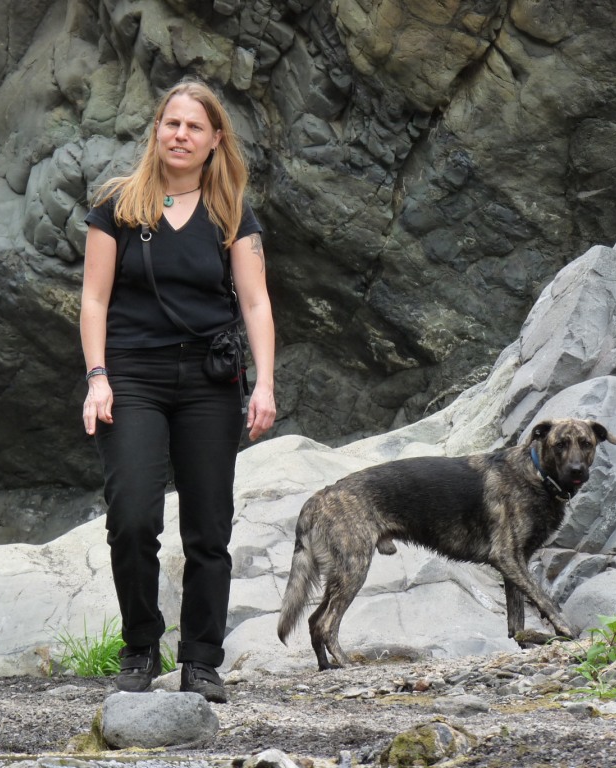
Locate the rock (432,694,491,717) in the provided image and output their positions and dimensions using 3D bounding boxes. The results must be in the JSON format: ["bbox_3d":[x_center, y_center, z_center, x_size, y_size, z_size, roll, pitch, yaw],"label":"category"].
[{"bbox_3d":[0.404,0.846,14.950,0.153,0.057,0.110,0,1,0],"label":"rock"}]

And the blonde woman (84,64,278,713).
[{"bbox_3d":[-0.351,0.019,15.400,0.530,1.690,0.380,0,1,3],"label":"blonde woman"}]

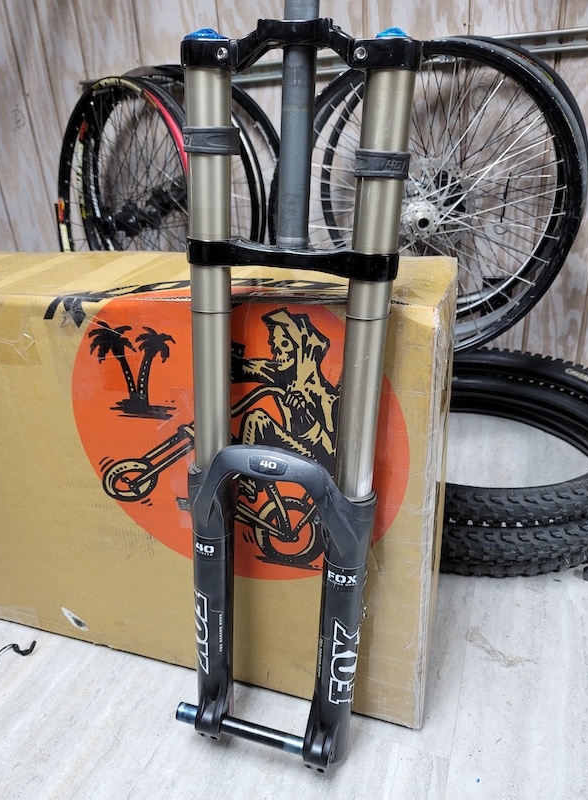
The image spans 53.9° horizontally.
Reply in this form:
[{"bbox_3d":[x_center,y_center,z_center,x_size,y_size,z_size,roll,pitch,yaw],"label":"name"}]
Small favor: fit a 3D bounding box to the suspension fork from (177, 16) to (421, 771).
[{"bbox_3d":[-0.020,0.076,0.619,0.222,0.835,0.114,8,23,13],"label":"suspension fork"}]

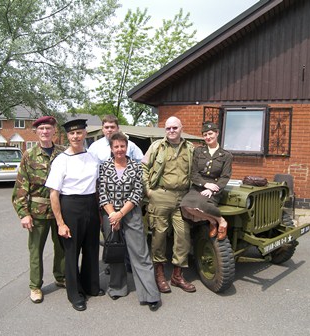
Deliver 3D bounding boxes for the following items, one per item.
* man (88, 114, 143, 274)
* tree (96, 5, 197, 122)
[{"bbox_3d":[-0.466,0.309,3.809,0.620,1.870,0.360,1,4,-7],"label":"man"},{"bbox_3d":[-0.643,-5.445,21.693,7.400,11.019,7.200,1,4,0],"label":"tree"}]

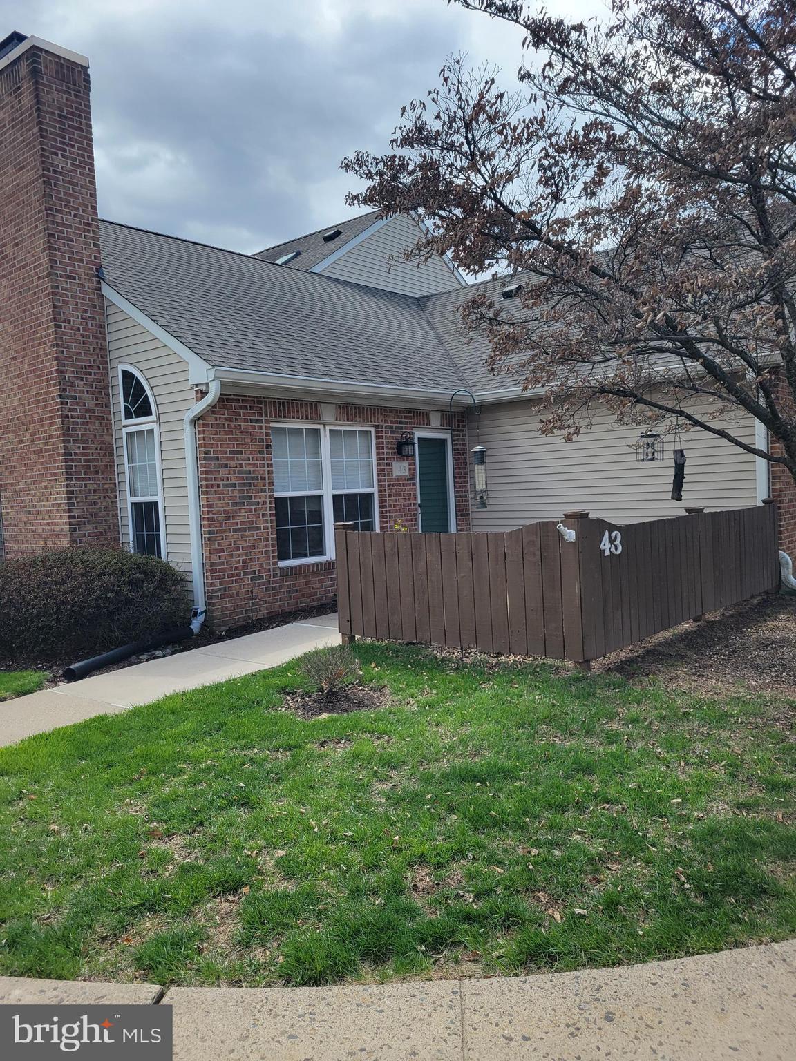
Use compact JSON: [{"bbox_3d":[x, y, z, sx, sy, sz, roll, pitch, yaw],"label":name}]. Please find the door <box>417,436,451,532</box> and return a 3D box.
[{"bbox_3d":[0.548,-0.305,11.247,0.080,2.060,0.850,0,4,39],"label":"door"}]

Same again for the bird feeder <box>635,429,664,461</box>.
[{"bbox_3d":[1.989,-0.668,6.300,0.223,0.259,0.223,0,4,39],"label":"bird feeder"}]

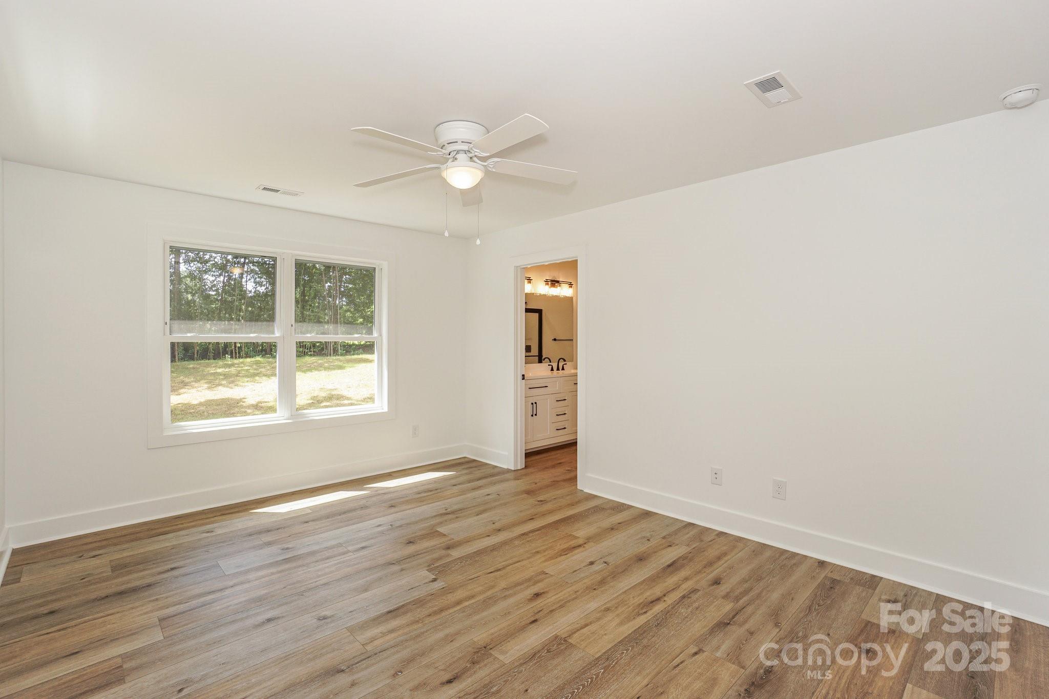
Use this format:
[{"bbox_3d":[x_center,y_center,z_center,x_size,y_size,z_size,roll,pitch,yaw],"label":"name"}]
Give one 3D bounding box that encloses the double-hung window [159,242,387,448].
[{"bbox_3d":[-2.063,-0.098,3.830,1.750,1.490,0.100,-1,2,-40],"label":"double-hung window"}]

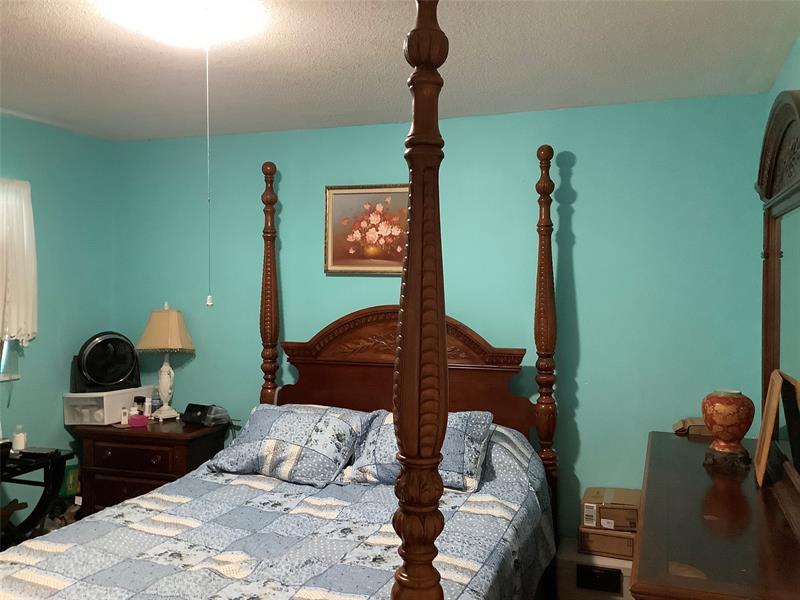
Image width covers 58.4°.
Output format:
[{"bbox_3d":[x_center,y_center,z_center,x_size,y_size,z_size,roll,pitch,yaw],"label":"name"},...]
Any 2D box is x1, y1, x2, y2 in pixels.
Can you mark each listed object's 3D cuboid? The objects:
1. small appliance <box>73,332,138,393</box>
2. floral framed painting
[{"bbox_3d":[-1.683,0.351,4.093,0.380,0.345,0.200,-1,2,-22],"label":"small appliance"},{"bbox_3d":[-0.131,-0.387,3.933,0.600,0.487,0.040,0,2,18],"label":"floral framed painting"}]

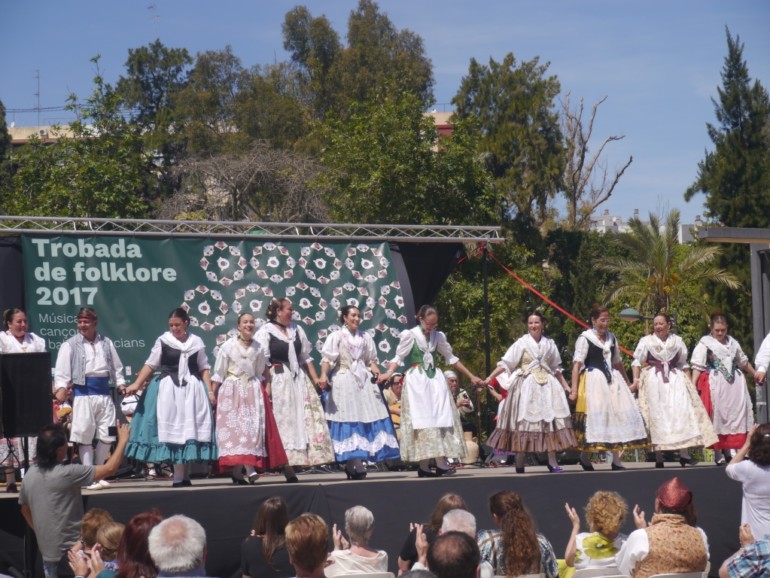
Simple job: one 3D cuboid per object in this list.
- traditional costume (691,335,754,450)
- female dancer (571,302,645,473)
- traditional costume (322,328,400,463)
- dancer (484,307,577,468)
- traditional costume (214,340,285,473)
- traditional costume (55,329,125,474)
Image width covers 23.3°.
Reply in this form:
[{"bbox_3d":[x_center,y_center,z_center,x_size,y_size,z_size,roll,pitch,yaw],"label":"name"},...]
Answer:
[{"bbox_3d":[3.593,1.096,19.896,0.646,1.224,0.552,0,-4,-18],"label":"traditional costume"},{"bbox_3d":[2.296,1.012,19.202,0.757,1.688,0.660,0,-2,-16],"label":"female dancer"},{"bbox_3d":[-0.236,1.025,17.982,0.741,1.289,0.607,0,-4,-21],"label":"traditional costume"},{"bbox_3d":[1.477,1.043,18.838,0.855,1.633,0.662,0,-4,-15],"label":"dancer"},{"bbox_3d":[-1.269,1.094,17.633,0.695,1.280,0.660,-1,-2,-12],"label":"traditional costume"},{"bbox_3d":[-2.684,1.031,16.974,0.589,1.308,0.368,0,-4,-14],"label":"traditional costume"}]

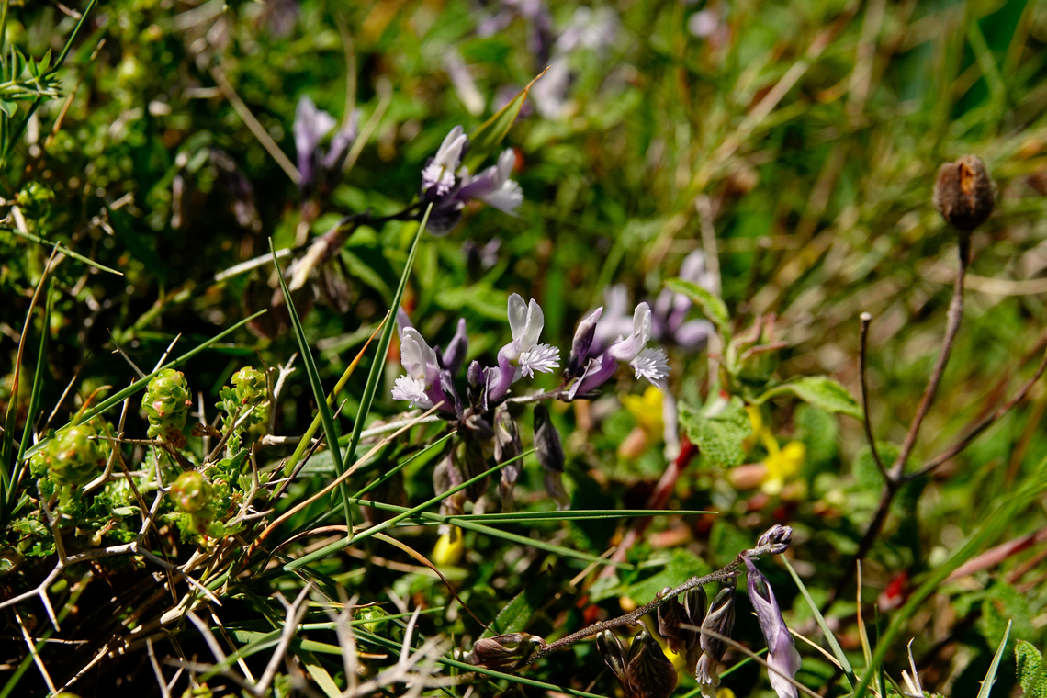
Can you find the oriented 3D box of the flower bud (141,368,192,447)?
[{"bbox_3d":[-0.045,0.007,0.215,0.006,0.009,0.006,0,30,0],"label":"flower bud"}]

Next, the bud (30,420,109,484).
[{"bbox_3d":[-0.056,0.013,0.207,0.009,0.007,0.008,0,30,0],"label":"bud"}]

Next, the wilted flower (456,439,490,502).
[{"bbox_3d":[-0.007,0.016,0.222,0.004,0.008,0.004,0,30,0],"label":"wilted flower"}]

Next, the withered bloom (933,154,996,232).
[{"bbox_3d":[0.068,-0.024,0.260,0.009,0.011,0.009,0,27,0],"label":"withered bloom"}]

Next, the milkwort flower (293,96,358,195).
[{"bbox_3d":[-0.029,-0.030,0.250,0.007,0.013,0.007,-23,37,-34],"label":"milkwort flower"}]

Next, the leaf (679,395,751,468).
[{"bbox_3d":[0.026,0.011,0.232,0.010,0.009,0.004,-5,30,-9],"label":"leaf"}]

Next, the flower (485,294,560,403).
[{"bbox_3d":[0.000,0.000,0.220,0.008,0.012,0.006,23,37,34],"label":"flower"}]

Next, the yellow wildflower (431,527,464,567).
[{"bbox_3d":[-0.011,0.030,0.254,0.005,0.006,0.005,0,27,0],"label":"yellow wildflower"}]

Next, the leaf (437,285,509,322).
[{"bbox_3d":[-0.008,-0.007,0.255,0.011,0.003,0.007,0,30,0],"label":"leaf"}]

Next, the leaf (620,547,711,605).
[{"bbox_3d":[0.021,0.034,0.255,0.013,0.006,0.009,0,27,0],"label":"leaf"}]

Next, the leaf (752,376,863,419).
[{"bbox_3d":[0.045,0.008,0.266,0.017,0.005,0.006,0,27,0],"label":"leaf"}]

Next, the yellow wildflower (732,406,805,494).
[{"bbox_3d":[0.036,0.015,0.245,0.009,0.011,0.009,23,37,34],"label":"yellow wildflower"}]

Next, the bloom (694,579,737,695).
[{"bbox_3d":[0.027,0.040,0.237,0.005,0.016,0.005,10,15,10],"label":"bloom"}]

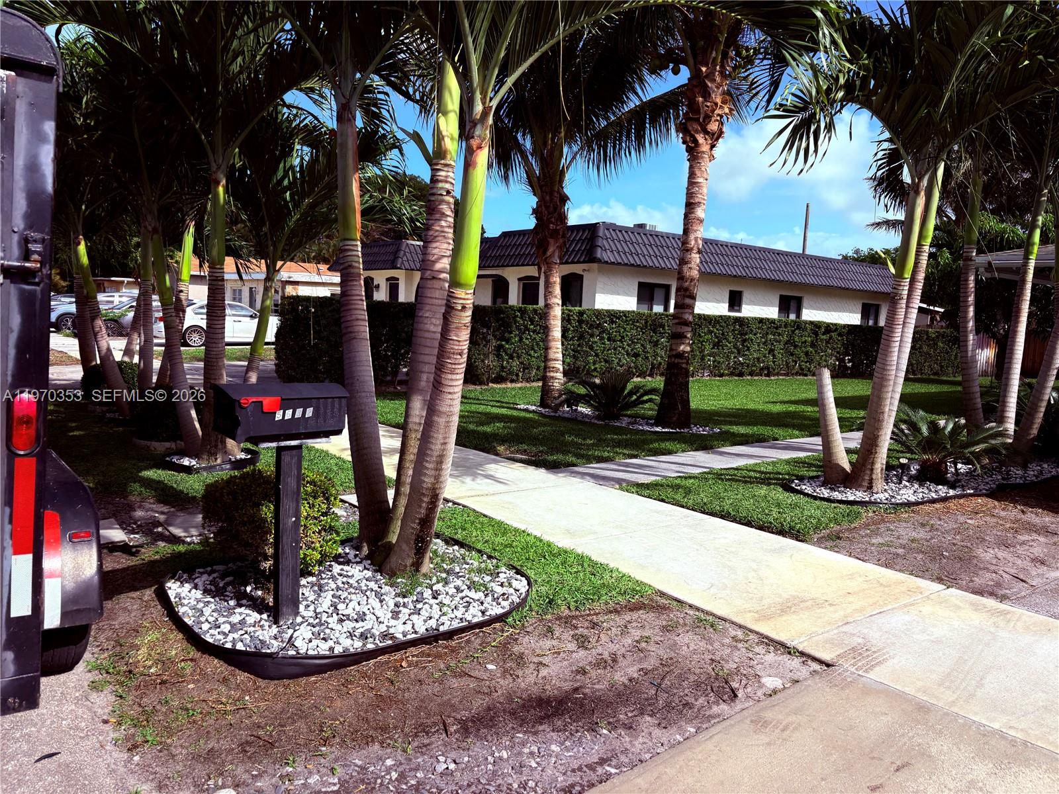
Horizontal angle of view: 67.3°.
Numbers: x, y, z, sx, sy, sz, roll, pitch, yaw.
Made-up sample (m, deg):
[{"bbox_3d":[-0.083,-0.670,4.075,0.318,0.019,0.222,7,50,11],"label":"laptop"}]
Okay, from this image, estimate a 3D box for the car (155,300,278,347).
[{"bbox_3d":[-8.912,-2.290,24.238,4.720,1.400,1.830,-2,8,-37],"label":"car"}]

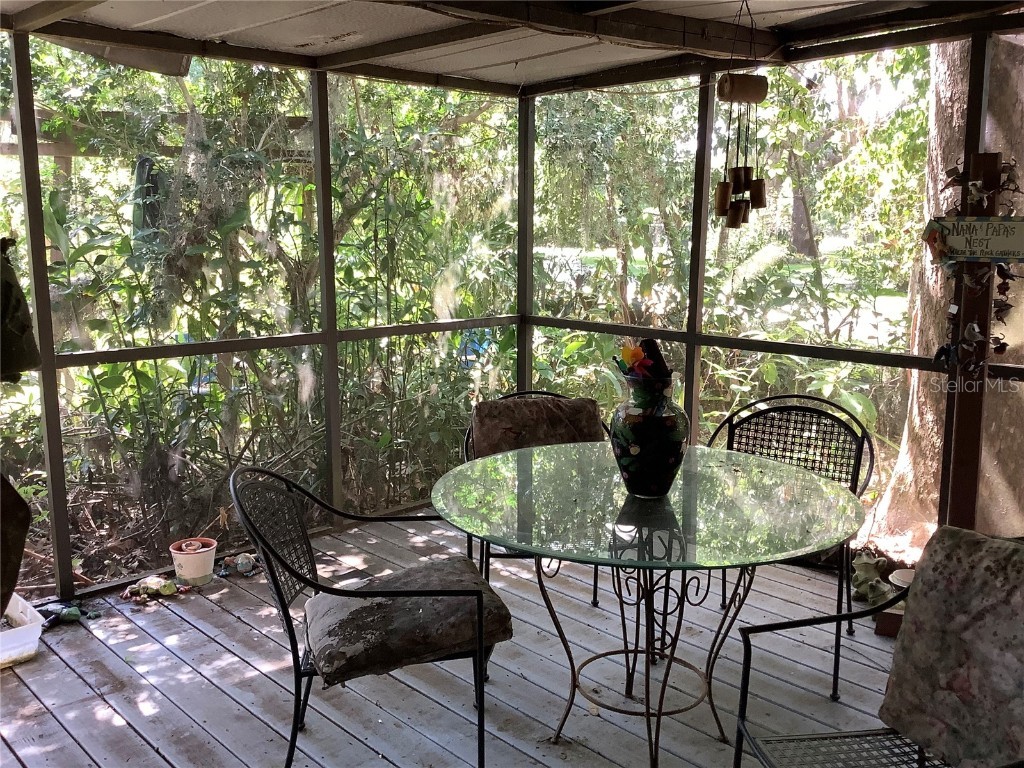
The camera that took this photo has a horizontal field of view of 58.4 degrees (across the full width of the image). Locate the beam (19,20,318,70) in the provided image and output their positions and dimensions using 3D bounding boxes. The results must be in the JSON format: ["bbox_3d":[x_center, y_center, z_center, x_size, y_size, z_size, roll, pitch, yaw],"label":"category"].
[{"bbox_3d":[-1.289,-1.324,3.585,1.228,0.067,0.074,-9,13,-43],"label":"beam"}]

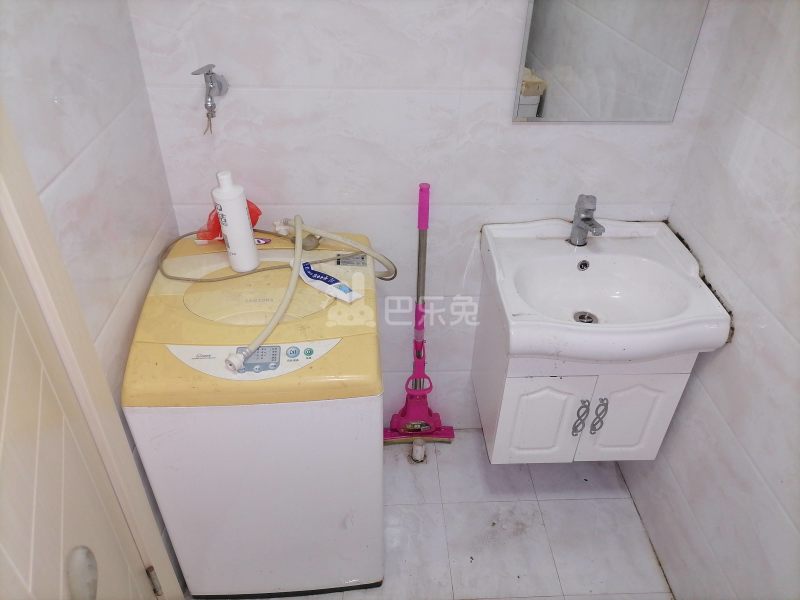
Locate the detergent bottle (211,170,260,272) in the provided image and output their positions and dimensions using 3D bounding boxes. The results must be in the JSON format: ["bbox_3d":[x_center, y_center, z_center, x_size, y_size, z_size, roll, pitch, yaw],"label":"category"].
[{"bbox_3d":[-0.369,-0.186,1.353,0.073,0.215,0.068,30,45,34],"label":"detergent bottle"}]

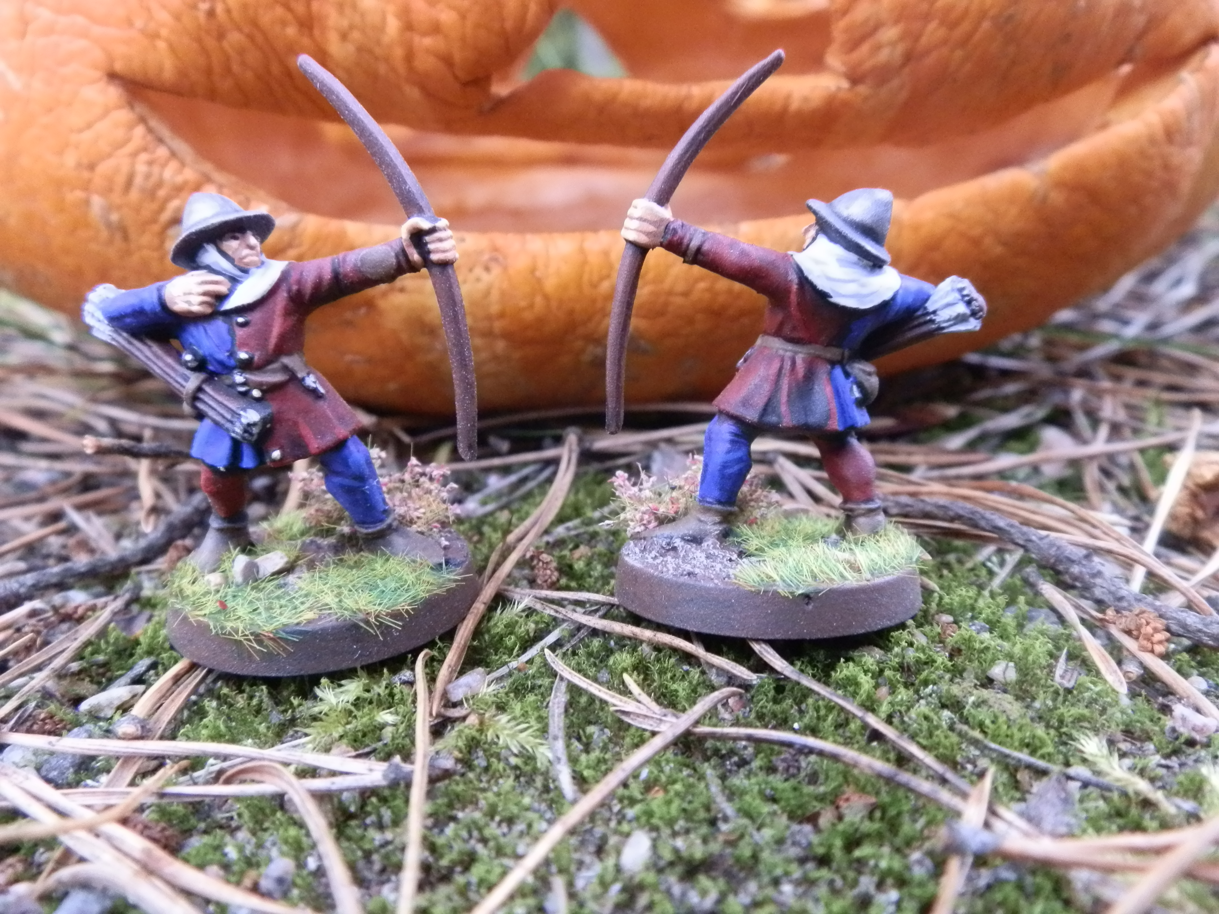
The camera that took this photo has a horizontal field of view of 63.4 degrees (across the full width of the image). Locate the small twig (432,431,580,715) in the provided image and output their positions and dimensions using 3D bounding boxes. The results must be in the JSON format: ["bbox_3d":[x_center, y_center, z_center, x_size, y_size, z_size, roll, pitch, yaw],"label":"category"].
[{"bbox_3d":[-0.008,0.007,0.094,0.004,0.003,0.065,0,17,6],"label":"small twig"}]

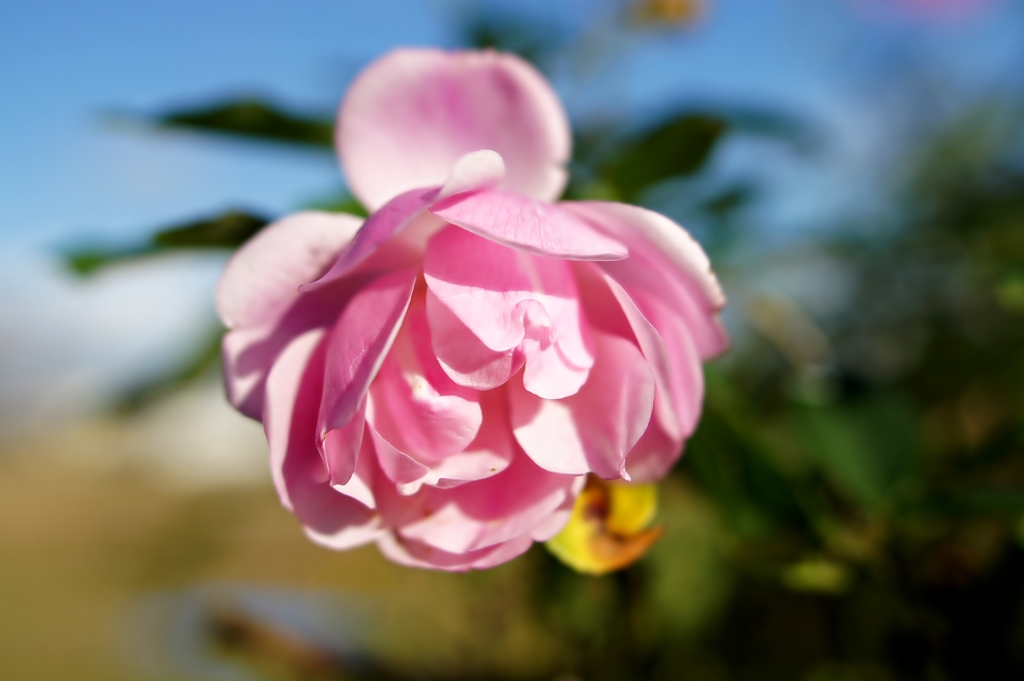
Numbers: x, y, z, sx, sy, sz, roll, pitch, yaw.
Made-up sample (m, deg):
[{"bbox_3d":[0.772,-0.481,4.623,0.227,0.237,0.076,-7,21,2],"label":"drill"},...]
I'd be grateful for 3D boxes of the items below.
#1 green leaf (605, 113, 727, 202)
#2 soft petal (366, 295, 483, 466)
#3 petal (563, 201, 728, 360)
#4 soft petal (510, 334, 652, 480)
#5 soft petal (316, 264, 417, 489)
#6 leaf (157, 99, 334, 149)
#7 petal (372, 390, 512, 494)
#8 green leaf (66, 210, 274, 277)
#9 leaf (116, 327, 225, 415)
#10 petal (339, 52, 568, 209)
[{"bbox_3d":[0.036,-0.043,0.285,0.033,0.018,0.010,-39,5,-6],"label":"green leaf"},{"bbox_3d":[-0.016,0.007,0.224,0.022,0.031,0.015,-6,0,-7],"label":"soft petal"},{"bbox_3d":[0.025,-0.012,0.236,0.031,0.027,0.016,-21,0,14],"label":"petal"},{"bbox_3d":[0.013,0.011,0.219,0.024,0.025,0.014,-9,9,19],"label":"soft petal"},{"bbox_3d":[-0.027,0.007,0.219,0.015,0.037,0.013,22,0,-40],"label":"soft petal"},{"bbox_3d":[-0.063,-0.052,0.285,0.044,0.009,0.024,-6,15,0],"label":"leaf"},{"bbox_3d":[-0.013,0.019,0.228,0.027,0.021,0.017,0,12,0],"label":"petal"},{"bbox_3d":[-0.081,-0.024,0.285,0.052,0.011,0.024,-12,15,0],"label":"green leaf"},{"bbox_3d":[-0.085,0.007,0.300,0.036,0.010,0.014,-39,6,0],"label":"leaf"},{"bbox_3d":[-0.012,-0.042,0.250,0.048,0.041,0.016,0,-15,0],"label":"petal"}]

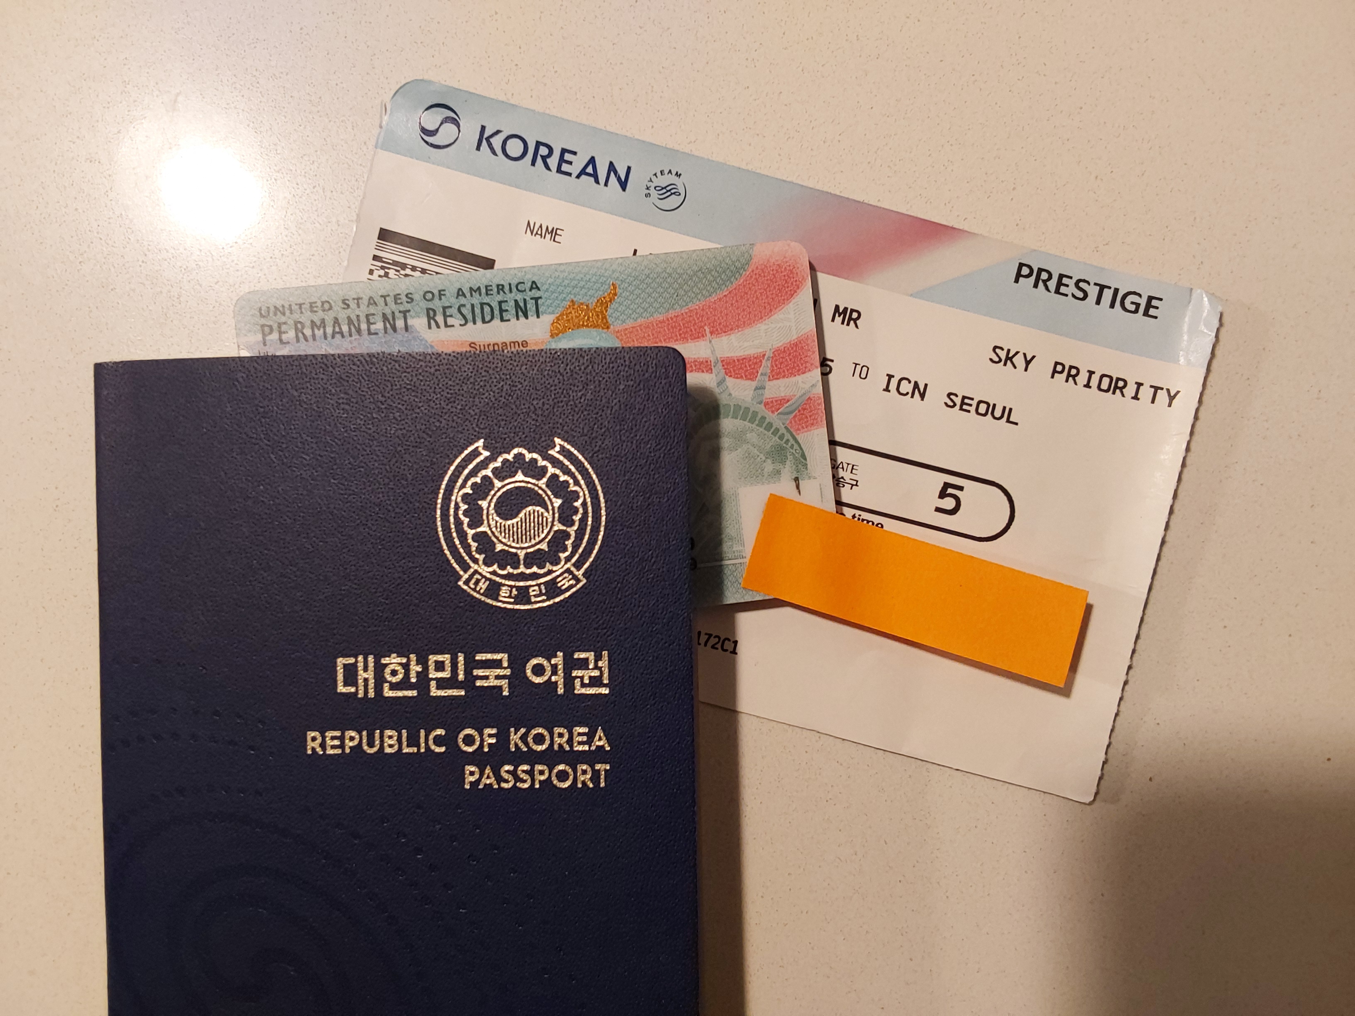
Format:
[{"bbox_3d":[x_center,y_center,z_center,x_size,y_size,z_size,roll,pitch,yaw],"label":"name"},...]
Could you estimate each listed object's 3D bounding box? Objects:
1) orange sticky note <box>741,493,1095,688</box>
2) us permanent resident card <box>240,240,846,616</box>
[{"bbox_3d":[0.036,0.013,0.168,0.051,0.001,0.015,17,88,-1],"label":"orange sticky note"},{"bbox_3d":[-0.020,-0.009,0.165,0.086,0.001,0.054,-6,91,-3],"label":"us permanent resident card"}]

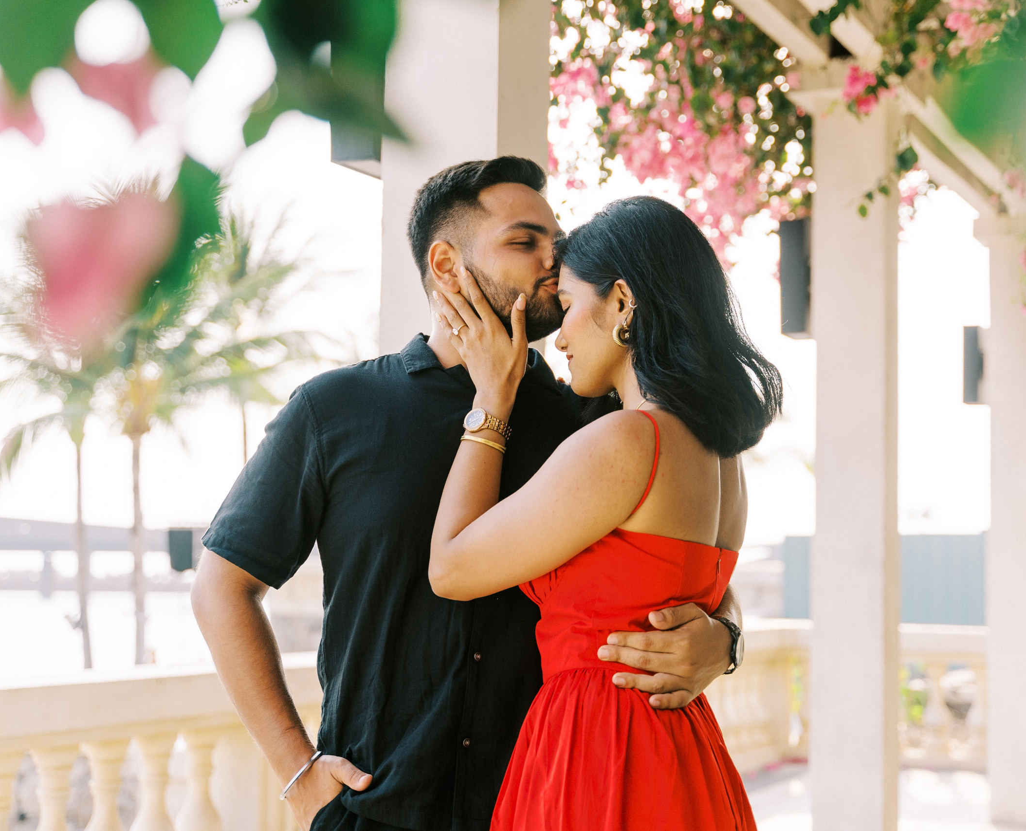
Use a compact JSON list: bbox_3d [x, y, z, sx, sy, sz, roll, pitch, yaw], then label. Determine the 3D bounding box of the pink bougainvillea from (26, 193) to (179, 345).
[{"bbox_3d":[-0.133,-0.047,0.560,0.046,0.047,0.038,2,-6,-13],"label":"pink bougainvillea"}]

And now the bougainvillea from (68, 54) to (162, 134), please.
[{"bbox_3d":[-0.143,-0.116,0.620,0.033,0.030,0.029,2,-6,-13],"label":"bougainvillea"}]

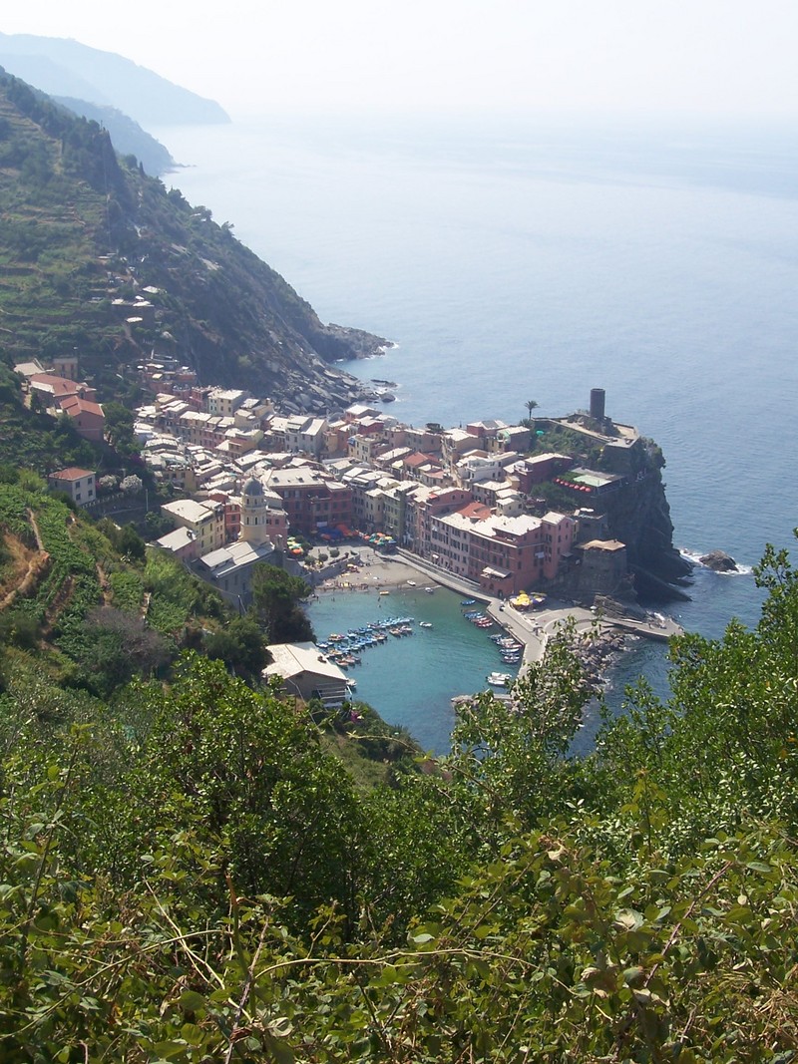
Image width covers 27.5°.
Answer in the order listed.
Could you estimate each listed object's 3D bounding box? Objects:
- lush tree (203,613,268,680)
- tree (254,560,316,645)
[{"bbox_3d":[-37.010,26.420,372.000,14.500,14.000,13.500,0,15,0],"label":"lush tree"},{"bbox_3d":[-28.030,17.440,393.000,14.500,18.000,13.500,0,15,0],"label":"tree"}]

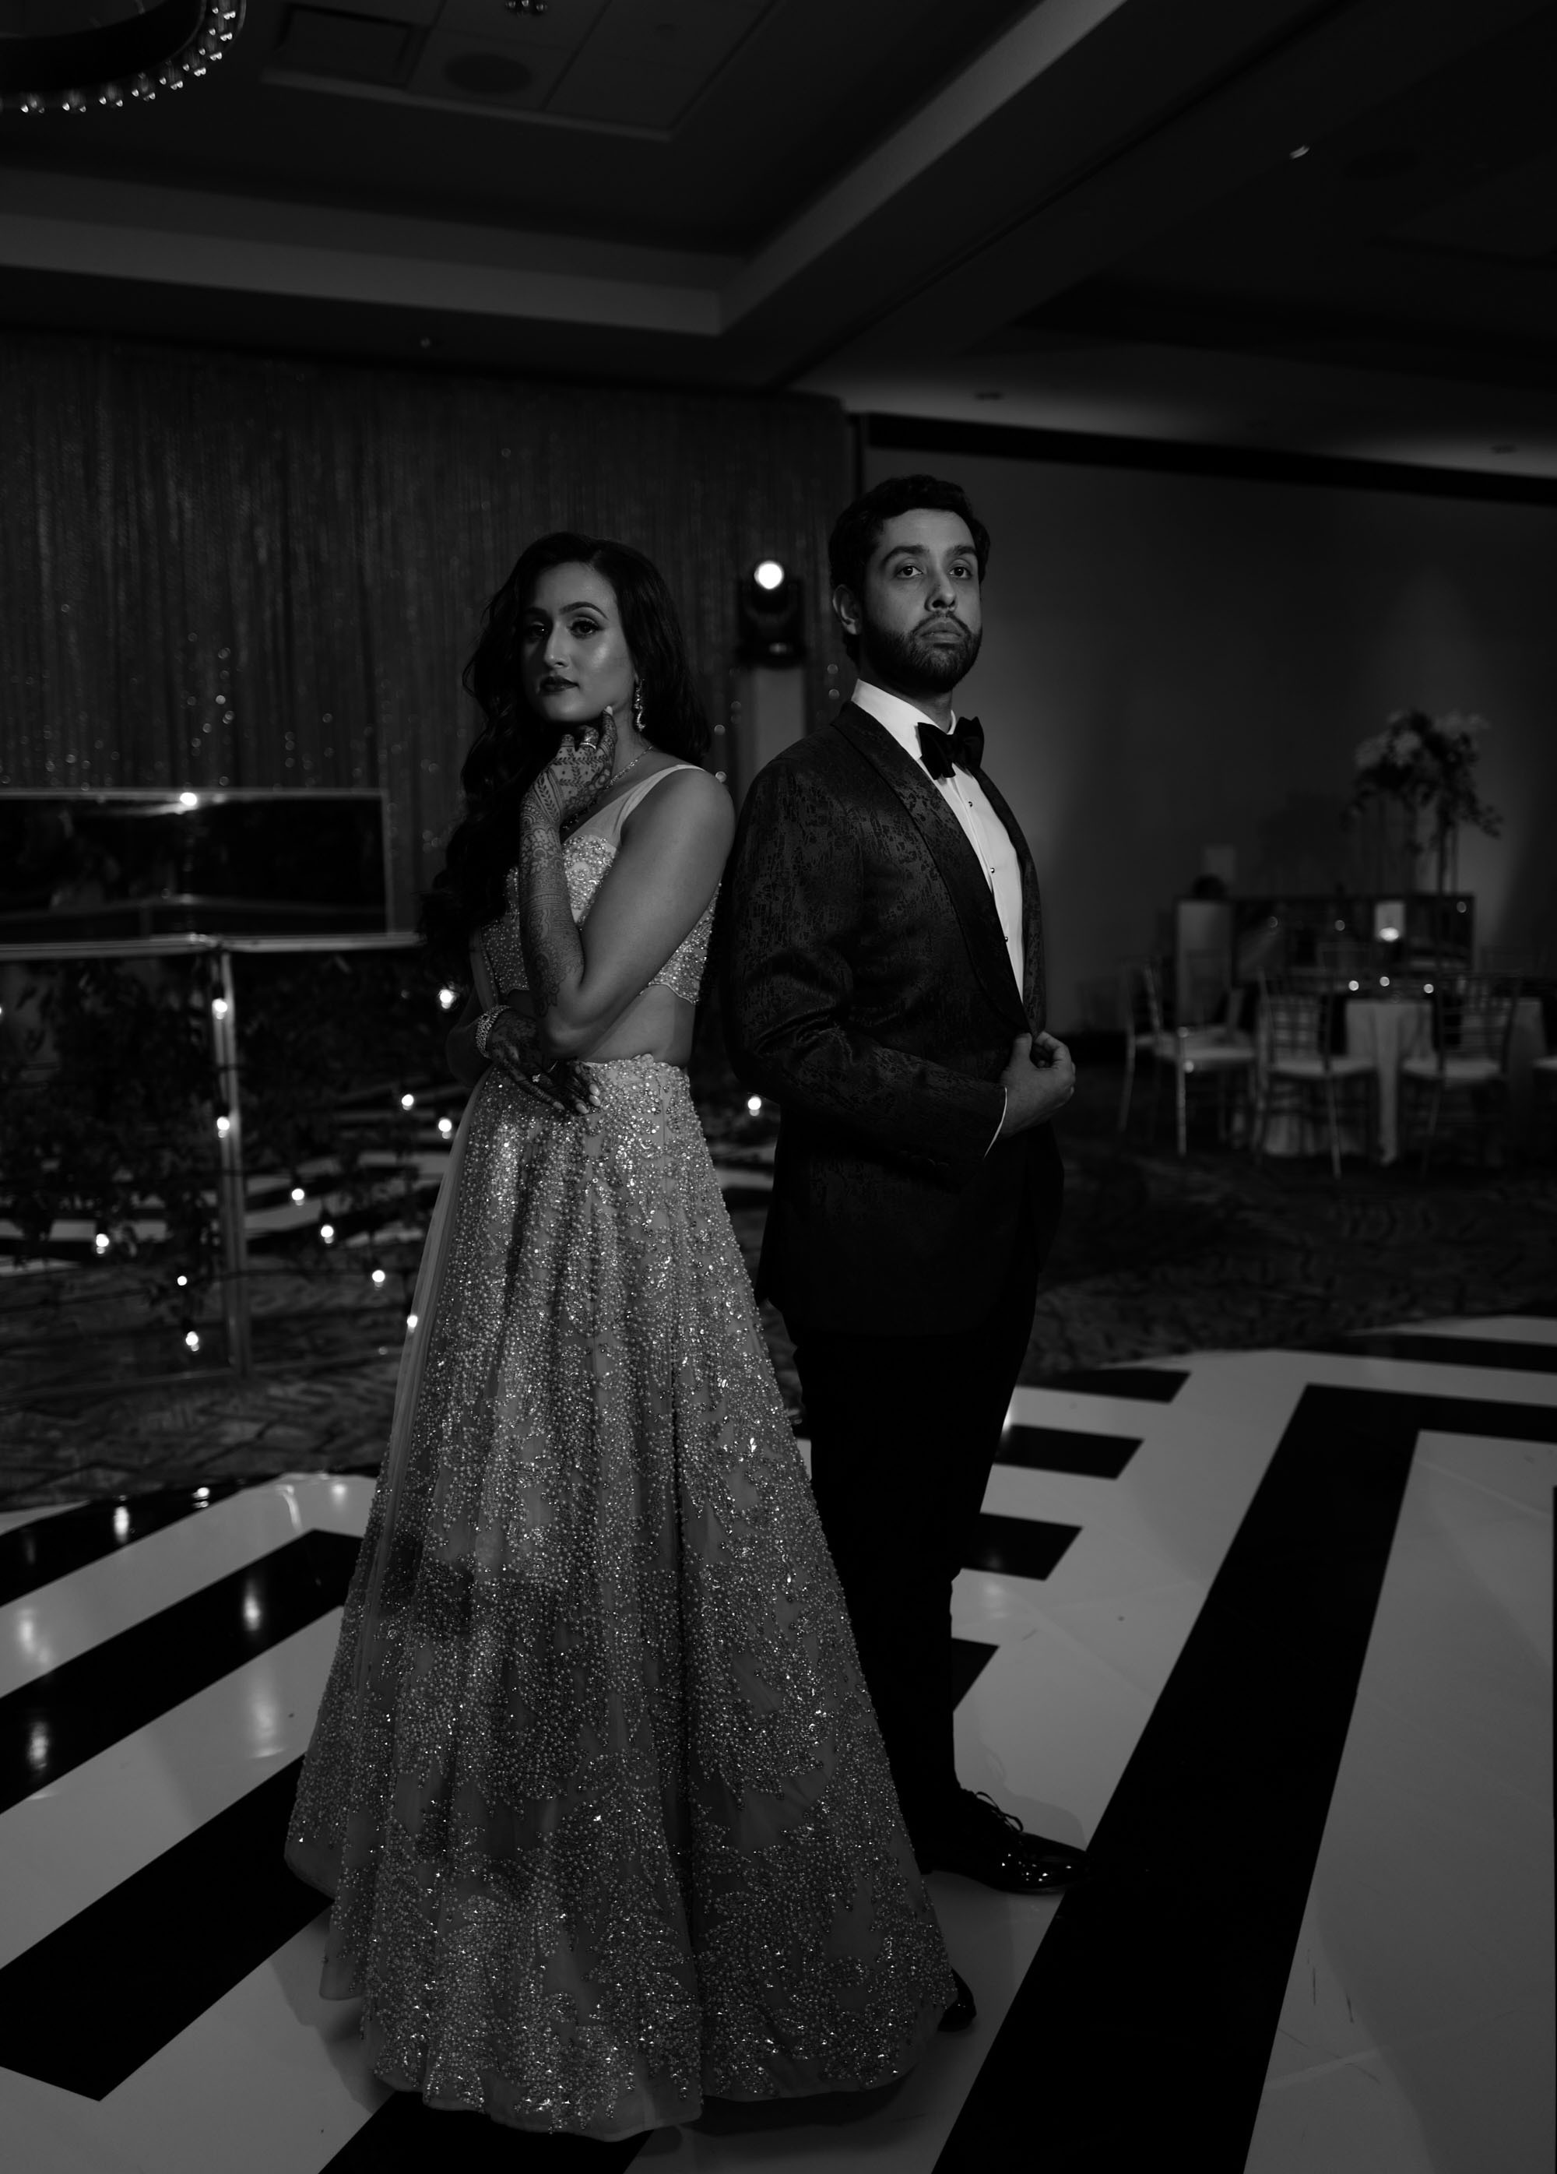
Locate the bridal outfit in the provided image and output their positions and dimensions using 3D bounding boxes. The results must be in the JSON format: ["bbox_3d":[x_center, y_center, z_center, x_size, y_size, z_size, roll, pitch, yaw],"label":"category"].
[{"bbox_3d":[-0.210,0.338,2.245,0.800,1.457,0.860,-7,9,-42],"label":"bridal outfit"}]

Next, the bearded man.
[{"bbox_3d":[0.159,0.176,2.247,0.430,1.806,0.530,3,8,32],"label":"bearded man"}]

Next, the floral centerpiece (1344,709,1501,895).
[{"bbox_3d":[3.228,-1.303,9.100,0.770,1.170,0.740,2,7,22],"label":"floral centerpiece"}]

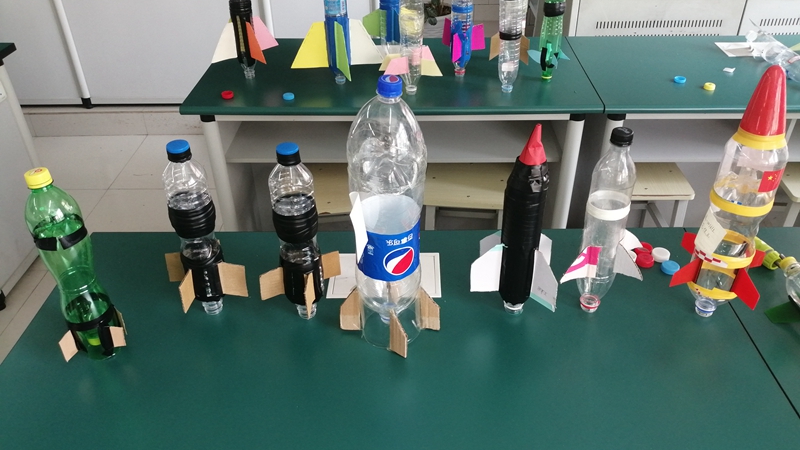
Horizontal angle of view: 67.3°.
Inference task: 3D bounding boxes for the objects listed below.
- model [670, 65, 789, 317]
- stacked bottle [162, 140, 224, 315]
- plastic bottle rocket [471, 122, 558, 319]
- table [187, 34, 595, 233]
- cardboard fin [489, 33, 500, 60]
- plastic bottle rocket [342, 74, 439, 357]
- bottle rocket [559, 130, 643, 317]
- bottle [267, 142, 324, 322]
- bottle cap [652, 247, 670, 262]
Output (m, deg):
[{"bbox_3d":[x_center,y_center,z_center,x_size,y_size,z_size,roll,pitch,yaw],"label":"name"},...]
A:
[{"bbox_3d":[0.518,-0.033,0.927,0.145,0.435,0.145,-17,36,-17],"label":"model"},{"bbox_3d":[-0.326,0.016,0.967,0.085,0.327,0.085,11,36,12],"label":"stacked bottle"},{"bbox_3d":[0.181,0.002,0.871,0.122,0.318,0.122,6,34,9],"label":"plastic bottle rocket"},{"bbox_3d":[-0.012,-0.191,2.178,1.210,0.780,0.590,0,36,1],"label":"table"},{"bbox_3d":[0.256,-0.481,1.619,0.034,0.066,0.005,-3,34,-5],"label":"cardboard fin"},{"bbox_3d":[-0.015,0.003,0.871,0.160,0.454,0.155,-8,37,-12],"label":"plastic bottle rocket"},{"bbox_3d":[0.298,0.007,0.873,0.122,0.308,0.115,4,34,8],"label":"bottle rocket"},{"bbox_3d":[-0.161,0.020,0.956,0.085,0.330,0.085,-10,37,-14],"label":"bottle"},{"bbox_3d":[0.458,0.051,1.049,0.031,0.013,0.031,0,34,0],"label":"bottle cap"}]

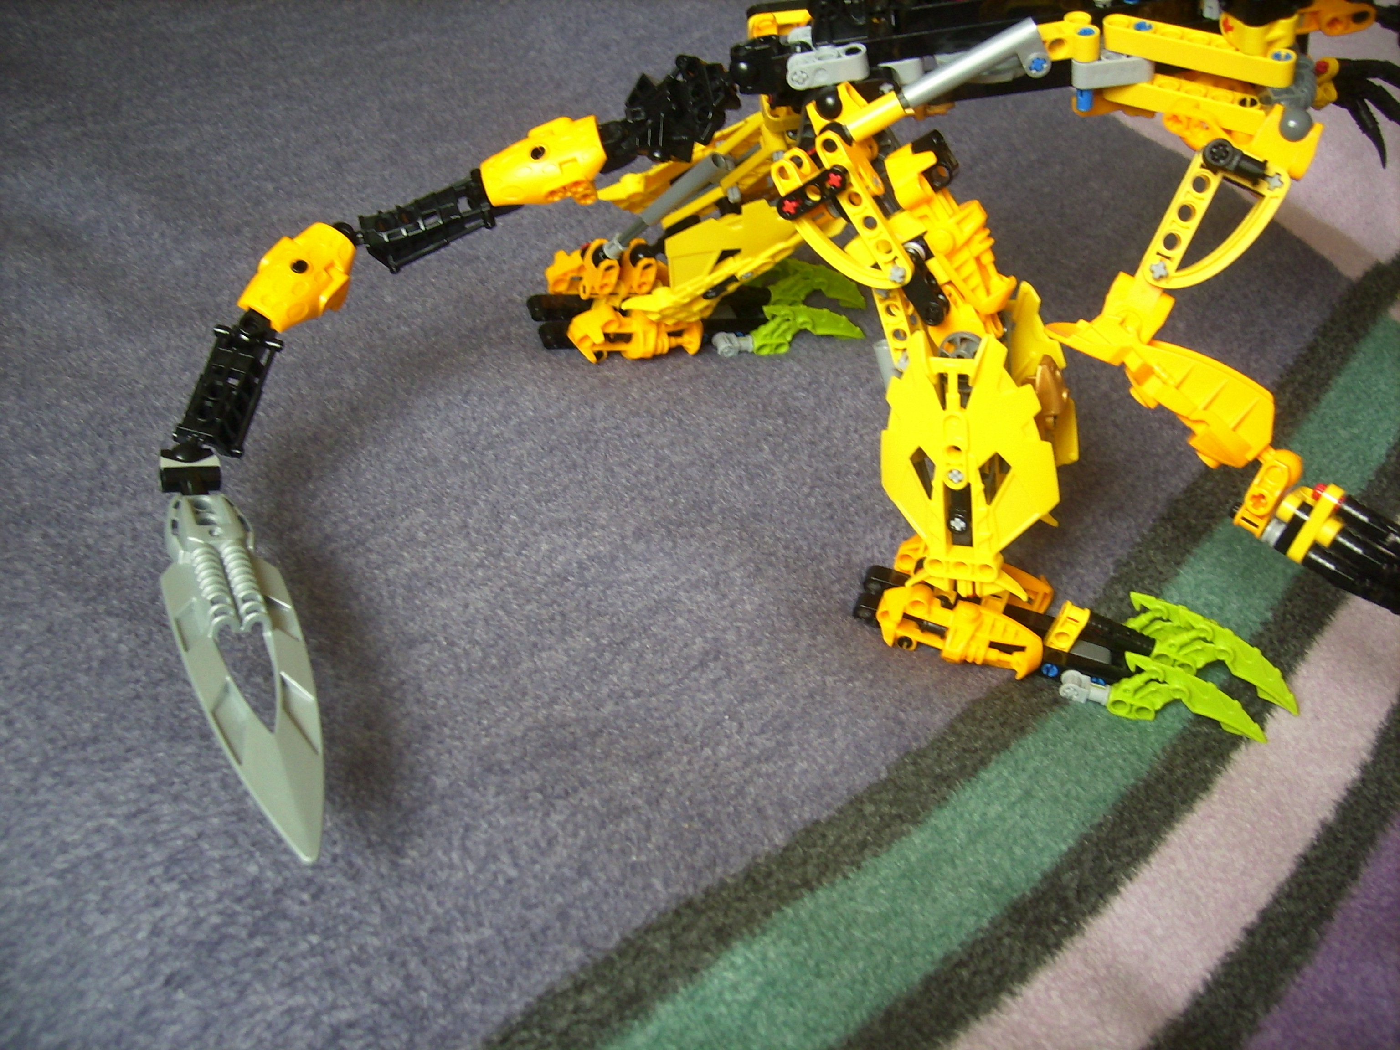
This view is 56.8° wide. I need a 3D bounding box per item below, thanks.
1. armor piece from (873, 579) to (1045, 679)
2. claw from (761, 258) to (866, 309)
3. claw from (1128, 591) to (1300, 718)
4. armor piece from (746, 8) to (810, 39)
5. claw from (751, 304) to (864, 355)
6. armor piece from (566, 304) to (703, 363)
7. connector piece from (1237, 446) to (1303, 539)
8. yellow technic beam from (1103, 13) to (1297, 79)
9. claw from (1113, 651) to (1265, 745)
[{"bbox_3d":[0.087,0.035,0.434,0.055,0.020,0.016,18,44,19],"label":"armor piece"},{"bbox_3d":[0.052,-0.110,0.590,0.050,0.022,0.009,2,40,-13],"label":"claw"},{"bbox_3d":[0.167,0.042,0.422,0.053,0.023,0.010,25,46,13],"label":"claw"},{"bbox_3d":[0.026,-0.161,0.415,0.021,0.011,0.012,10,42,11],"label":"armor piece"},{"bbox_3d":[0.049,-0.087,0.578,0.050,0.022,0.009,2,40,-13],"label":"claw"},{"bbox_3d":[-0.029,-0.082,0.560,0.056,0.020,0.016,-5,41,-7],"label":"armor piece"},{"bbox_3d":[0.145,-0.008,0.330,0.009,0.022,0.009,34,26,24],"label":"connector piece"},{"bbox_3d":[0.143,-0.137,0.373,0.056,0.008,0.008,24,54,24],"label":"yellow technic beam"},{"bbox_3d":[0.157,0.054,0.415,0.050,0.022,0.009,25,46,13],"label":"claw"}]

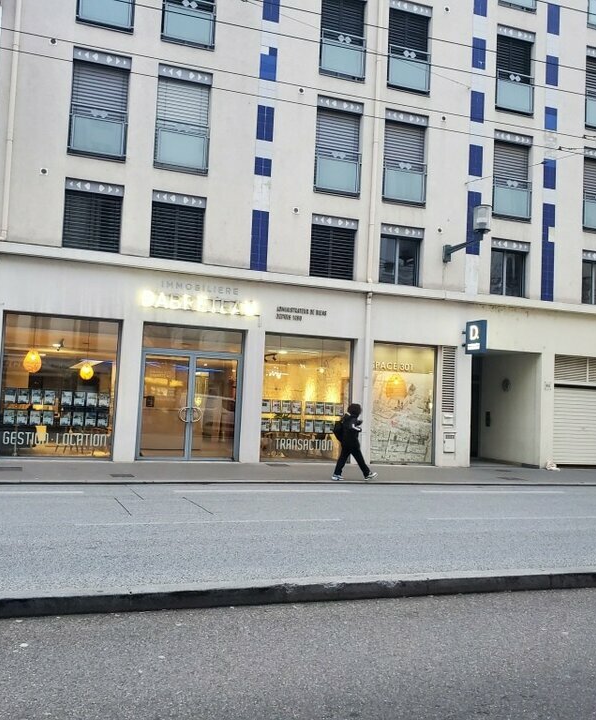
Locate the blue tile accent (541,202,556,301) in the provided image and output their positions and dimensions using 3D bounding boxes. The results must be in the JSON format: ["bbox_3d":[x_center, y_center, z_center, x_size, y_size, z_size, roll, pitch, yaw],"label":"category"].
[{"bbox_3d":[6.624,-2.845,19.073,0.384,2.577,0.030,4,-4,-18],"label":"blue tile accent"}]

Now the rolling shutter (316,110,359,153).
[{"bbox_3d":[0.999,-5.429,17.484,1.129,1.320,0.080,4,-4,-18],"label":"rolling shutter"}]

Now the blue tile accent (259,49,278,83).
[{"bbox_3d":[-0.683,-6.890,16.795,0.387,0.777,0.030,4,-4,-18],"label":"blue tile accent"}]

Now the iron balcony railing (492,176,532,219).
[{"bbox_3d":[5.624,-4.241,18.926,1.209,0.988,0.070,4,-3,-19],"label":"iron balcony railing"}]

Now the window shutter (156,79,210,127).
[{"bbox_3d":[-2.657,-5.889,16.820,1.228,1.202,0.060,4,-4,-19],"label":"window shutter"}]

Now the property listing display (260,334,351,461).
[{"bbox_3d":[0.246,0.921,17.053,2.228,2.976,0.250,4,-4,-18],"label":"property listing display"}]

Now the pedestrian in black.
[{"bbox_3d":[1.120,1.626,14.300,0.820,1.550,0.500,4,-4,-19],"label":"pedestrian in black"}]

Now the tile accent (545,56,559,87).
[{"bbox_3d":[7.019,-7.955,19.865,0.417,0.826,0.030,4,-4,-19],"label":"tile accent"}]

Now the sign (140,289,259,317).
[{"bbox_3d":[-2.143,-1.245,15.925,2.555,0.333,0.120,4,-4,-18],"label":"sign"}]

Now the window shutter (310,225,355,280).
[{"bbox_3d":[0.876,-2.584,17.306,1.161,1.239,0.080,4,-4,-18],"label":"window shutter"}]

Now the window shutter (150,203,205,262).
[{"bbox_3d":[-2.709,-2.880,16.283,1.190,1.260,0.060,4,-4,-19],"label":"window shutter"}]

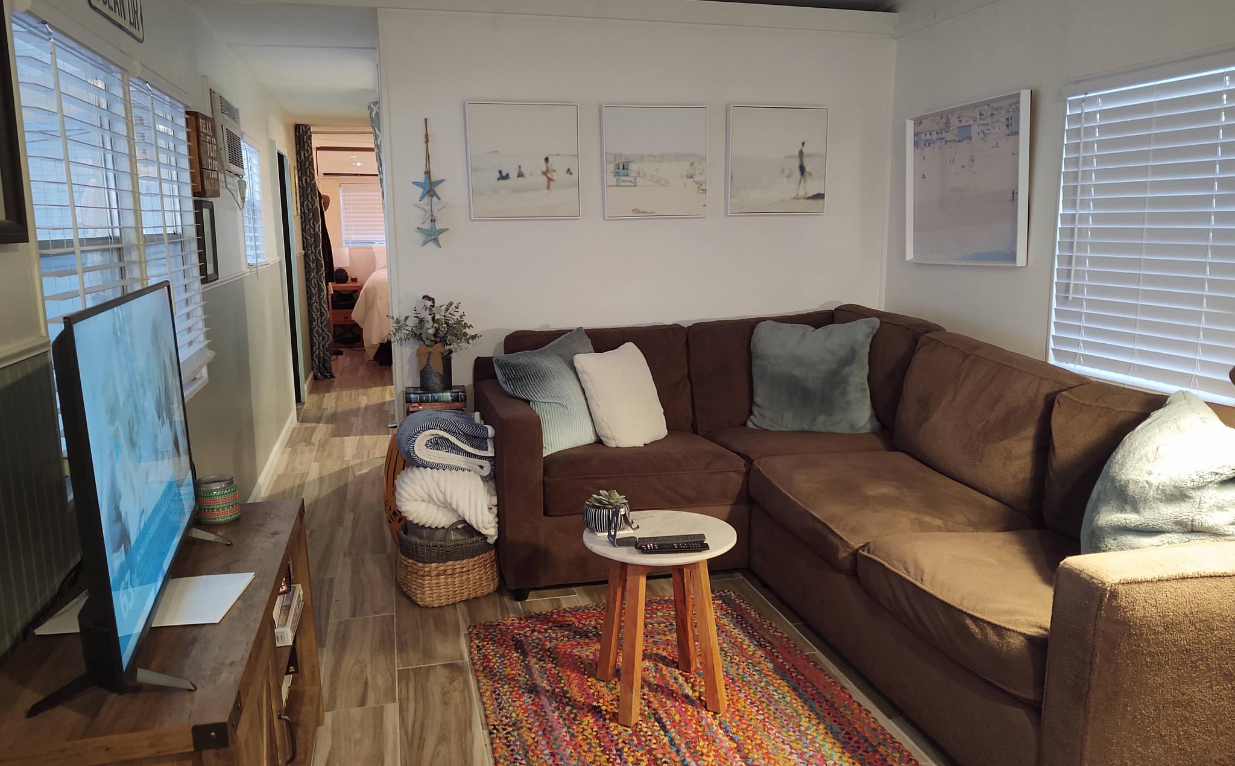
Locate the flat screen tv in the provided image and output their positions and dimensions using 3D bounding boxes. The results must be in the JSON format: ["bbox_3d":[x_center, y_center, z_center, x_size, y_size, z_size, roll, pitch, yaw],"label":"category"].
[{"bbox_3d":[-0.823,0.130,1.646,0.200,0.555,0.885,-4,10,-17],"label":"flat screen tv"}]

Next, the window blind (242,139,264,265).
[{"bbox_3d":[-1.754,-0.883,4.639,0.055,0.600,0.750,-3,10,-13],"label":"window blind"}]

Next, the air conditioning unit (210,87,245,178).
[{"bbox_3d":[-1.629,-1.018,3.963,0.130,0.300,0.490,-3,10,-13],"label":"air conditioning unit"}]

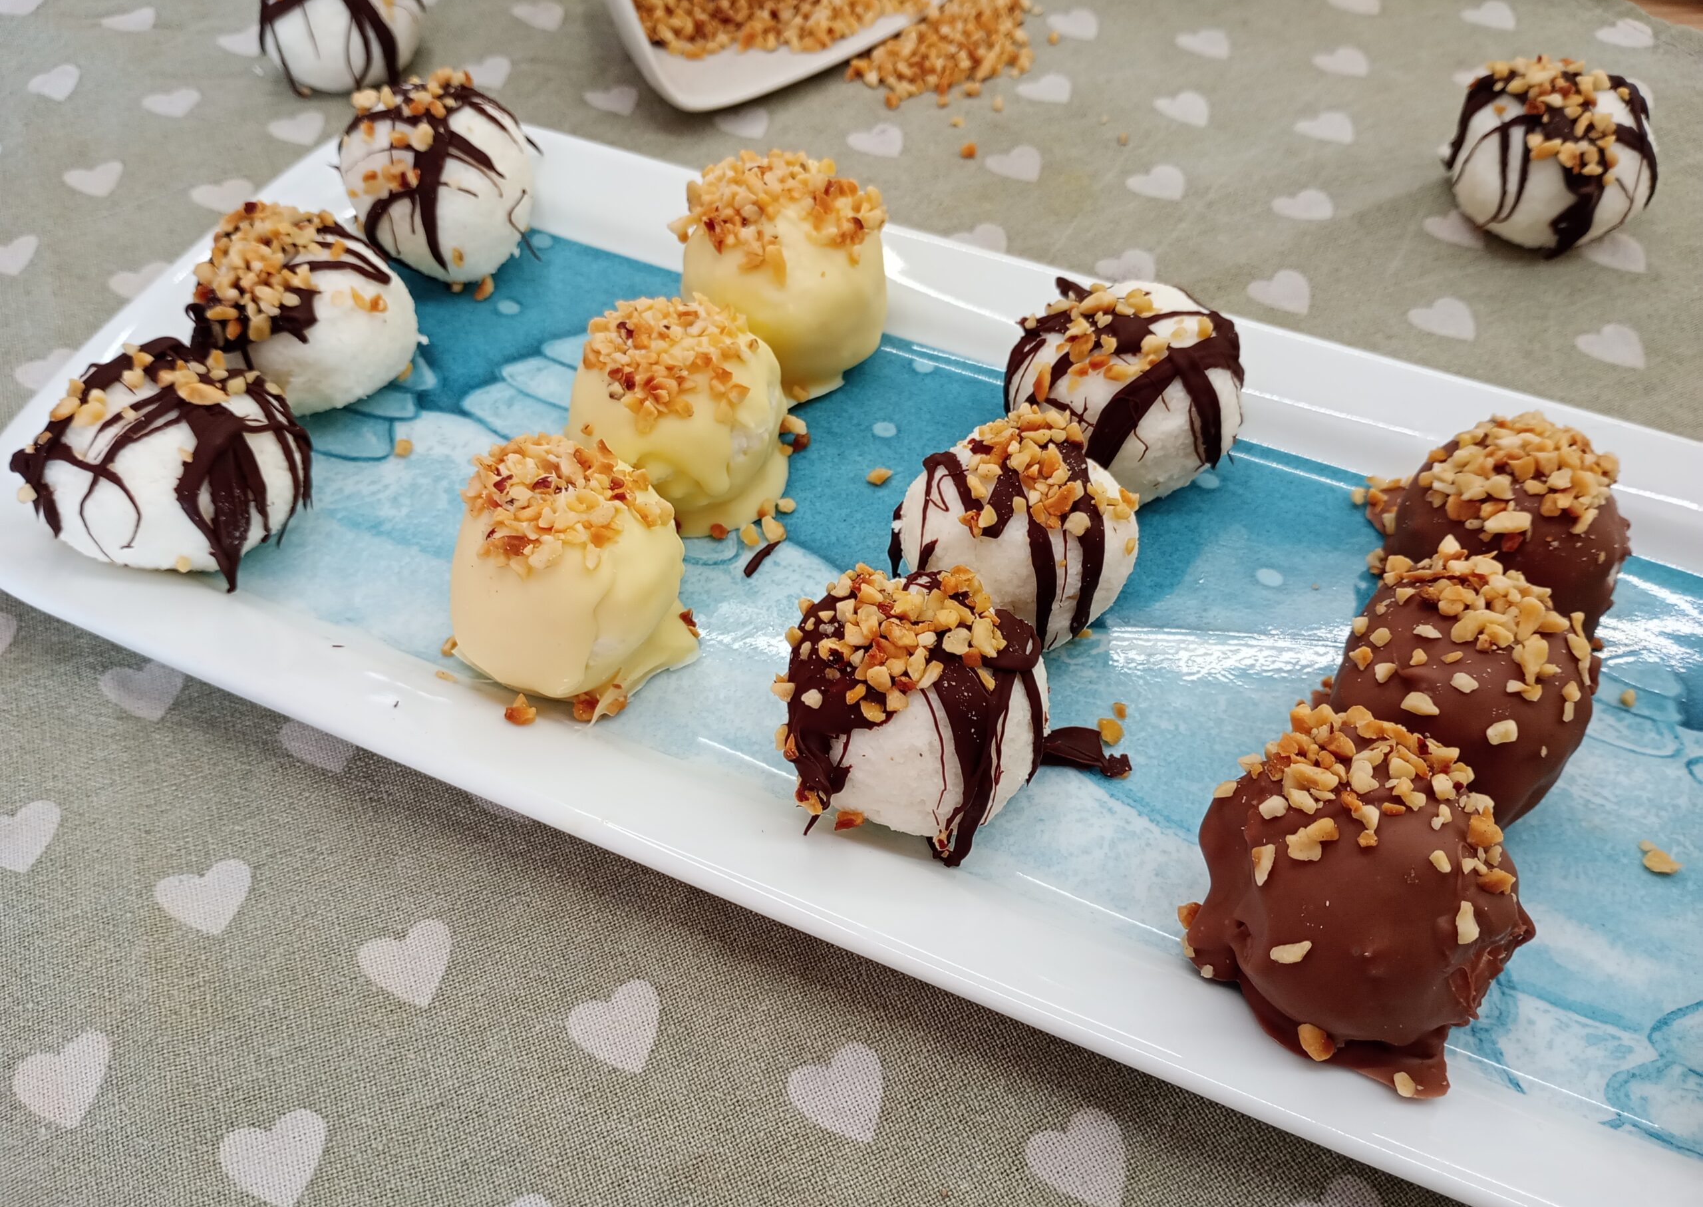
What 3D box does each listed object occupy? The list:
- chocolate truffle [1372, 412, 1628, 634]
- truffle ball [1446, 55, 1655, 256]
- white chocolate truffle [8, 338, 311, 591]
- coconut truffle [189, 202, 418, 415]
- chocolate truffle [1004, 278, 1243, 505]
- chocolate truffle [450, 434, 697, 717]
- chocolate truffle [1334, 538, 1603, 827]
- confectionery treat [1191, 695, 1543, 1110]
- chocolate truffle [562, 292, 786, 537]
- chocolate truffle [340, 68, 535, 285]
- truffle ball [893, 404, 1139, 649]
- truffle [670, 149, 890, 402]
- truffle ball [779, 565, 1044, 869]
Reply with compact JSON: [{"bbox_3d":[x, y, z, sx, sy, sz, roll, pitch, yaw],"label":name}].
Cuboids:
[{"bbox_3d":[0.095,-0.009,0.202,0.033,0.036,0.033,29,59,21],"label":"chocolate truffle"},{"bbox_3d":[0.144,-0.094,0.282,0.039,0.033,0.038,-1,53,0],"label":"truffle ball"},{"bbox_3d":[-0.113,-0.025,0.225,0.043,0.033,0.040,0,53,1],"label":"white chocolate truffle"},{"bbox_3d":[-0.099,-0.055,0.248,0.038,0.032,0.038,-1,53,0],"label":"coconut truffle"},{"bbox_3d":[0.046,-0.038,0.232,0.039,0.033,0.038,0,53,1],"label":"chocolate truffle"},{"bbox_3d":[-0.040,-0.004,0.200,0.034,0.038,0.034,-15,54,-11],"label":"chocolate truffle"},{"bbox_3d":[0.087,0.010,0.194,0.036,0.035,0.039,-1,53,0],"label":"chocolate truffle"},{"bbox_3d":[0.064,0.034,0.173,0.042,0.040,0.044,-1,53,0],"label":"confectionery treat"},{"bbox_3d":[-0.028,-0.029,0.220,0.035,0.036,0.035,-9,53,-6],"label":"chocolate truffle"},{"bbox_3d":[-0.077,-0.080,0.258,0.034,0.037,0.034,-16,54,-11],"label":"chocolate truffle"},{"bbox_3d":[0.025,-0.011,0.207,0.036,0.032,0.036,0,53,1],"label":"truffle ball"},{"bbox_3d":[-0.012,-0.056,0.238,0.037,0.039,0.037,-4,53,-2],"label":"truffle"},{"bbox_3d":[0.009,0.013,0.193,0.038,0.035,0.040,-1,53,0],"label":"truffle ball"}]

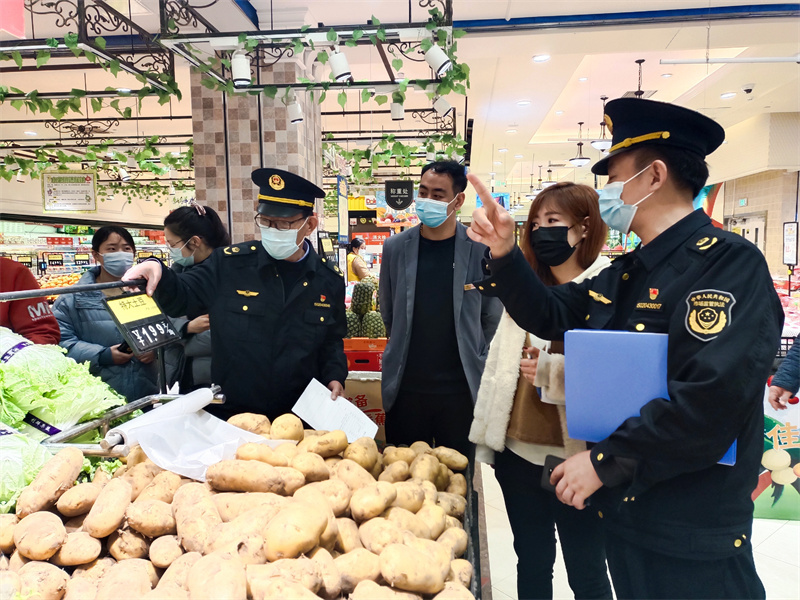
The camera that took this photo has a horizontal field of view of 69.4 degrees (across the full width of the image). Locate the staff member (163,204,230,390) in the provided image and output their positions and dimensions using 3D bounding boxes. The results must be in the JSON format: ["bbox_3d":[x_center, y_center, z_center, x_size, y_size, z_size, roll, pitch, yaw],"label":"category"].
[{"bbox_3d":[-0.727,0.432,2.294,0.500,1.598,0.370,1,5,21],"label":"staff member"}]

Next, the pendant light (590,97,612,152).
[{"bbox_3d":[3.383,-2.912,9.593,0.420,0.877,0.420,-1,5,0],"label":"pendant light"}]

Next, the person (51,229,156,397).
[{"bbox_3d":[-1.308,0.436,2.695,0.500,1.542,0.360,-5,6,-37],"label":"person"}]

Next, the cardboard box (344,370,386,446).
[{"bbox_3d":[-0.159,0.577,3.209,0.500,0.450,0.400,-1,5,6],"label":"cardboard box"}]

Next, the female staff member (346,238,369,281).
[{"bbox_3d":[-0.482,0.011,7.327,0.420,1.574,0.430,-3,5,-18],"label":"female staff member"}]

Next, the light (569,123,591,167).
[{"bbox_3d":[3.562,-3.049,11.388,0.430,0.861,0.430,-1,5,0],"label":"light"}]

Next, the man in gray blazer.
[{"bbox_3d":[0.169,0.343,2.257,0.520,1.748,0.320,0,5,7],"label":"man in gray blazer"}]

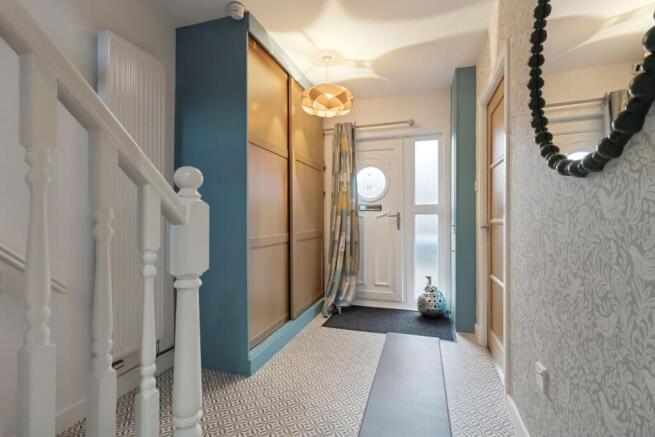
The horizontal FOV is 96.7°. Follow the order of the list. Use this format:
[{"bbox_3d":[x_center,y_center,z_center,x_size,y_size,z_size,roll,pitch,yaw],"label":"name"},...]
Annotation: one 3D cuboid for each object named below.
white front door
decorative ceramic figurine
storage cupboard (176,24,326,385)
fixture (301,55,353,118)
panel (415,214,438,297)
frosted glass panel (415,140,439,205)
[{"bbox_3d":[0.535,0.020,3.575,0.760,1.950,0.060,0,0,17],"label":"white front door"},{"bbox_3d":[1.132,0.840,3.140,0.320,0.420,0.320,0,0,17],"label":"decorative ceramic figurine"},{"bbox_3d":[-0.582,-0.163,2.775,0.617,2.445,1.540,0,0,18],"label":"storage cupboard"},{"bbox_3d":[-0.003,-1.148,2.500,0.440,0.475,0.440,0,0,0],"label":"fixture"},{"bbox_3d":[1.158,0.435,3.385,0.260,0.960,0.030,0,0,17],"label":"panel"},{"bbox_3d":[1.158,-0.530,3.385,0.260,0.750,0.030,0,0,17],"label":"frosted glass panel"}]

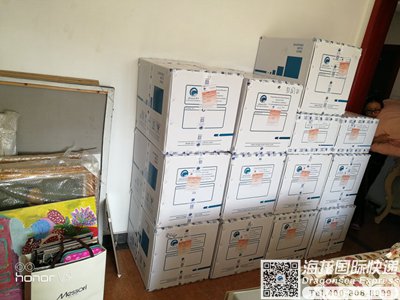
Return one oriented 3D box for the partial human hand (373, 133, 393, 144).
[{"bbox_3d":[1.831,-0.115,3.130,0.170,0.100,0.080,6,16,-8],"label":"partial human hand"}]

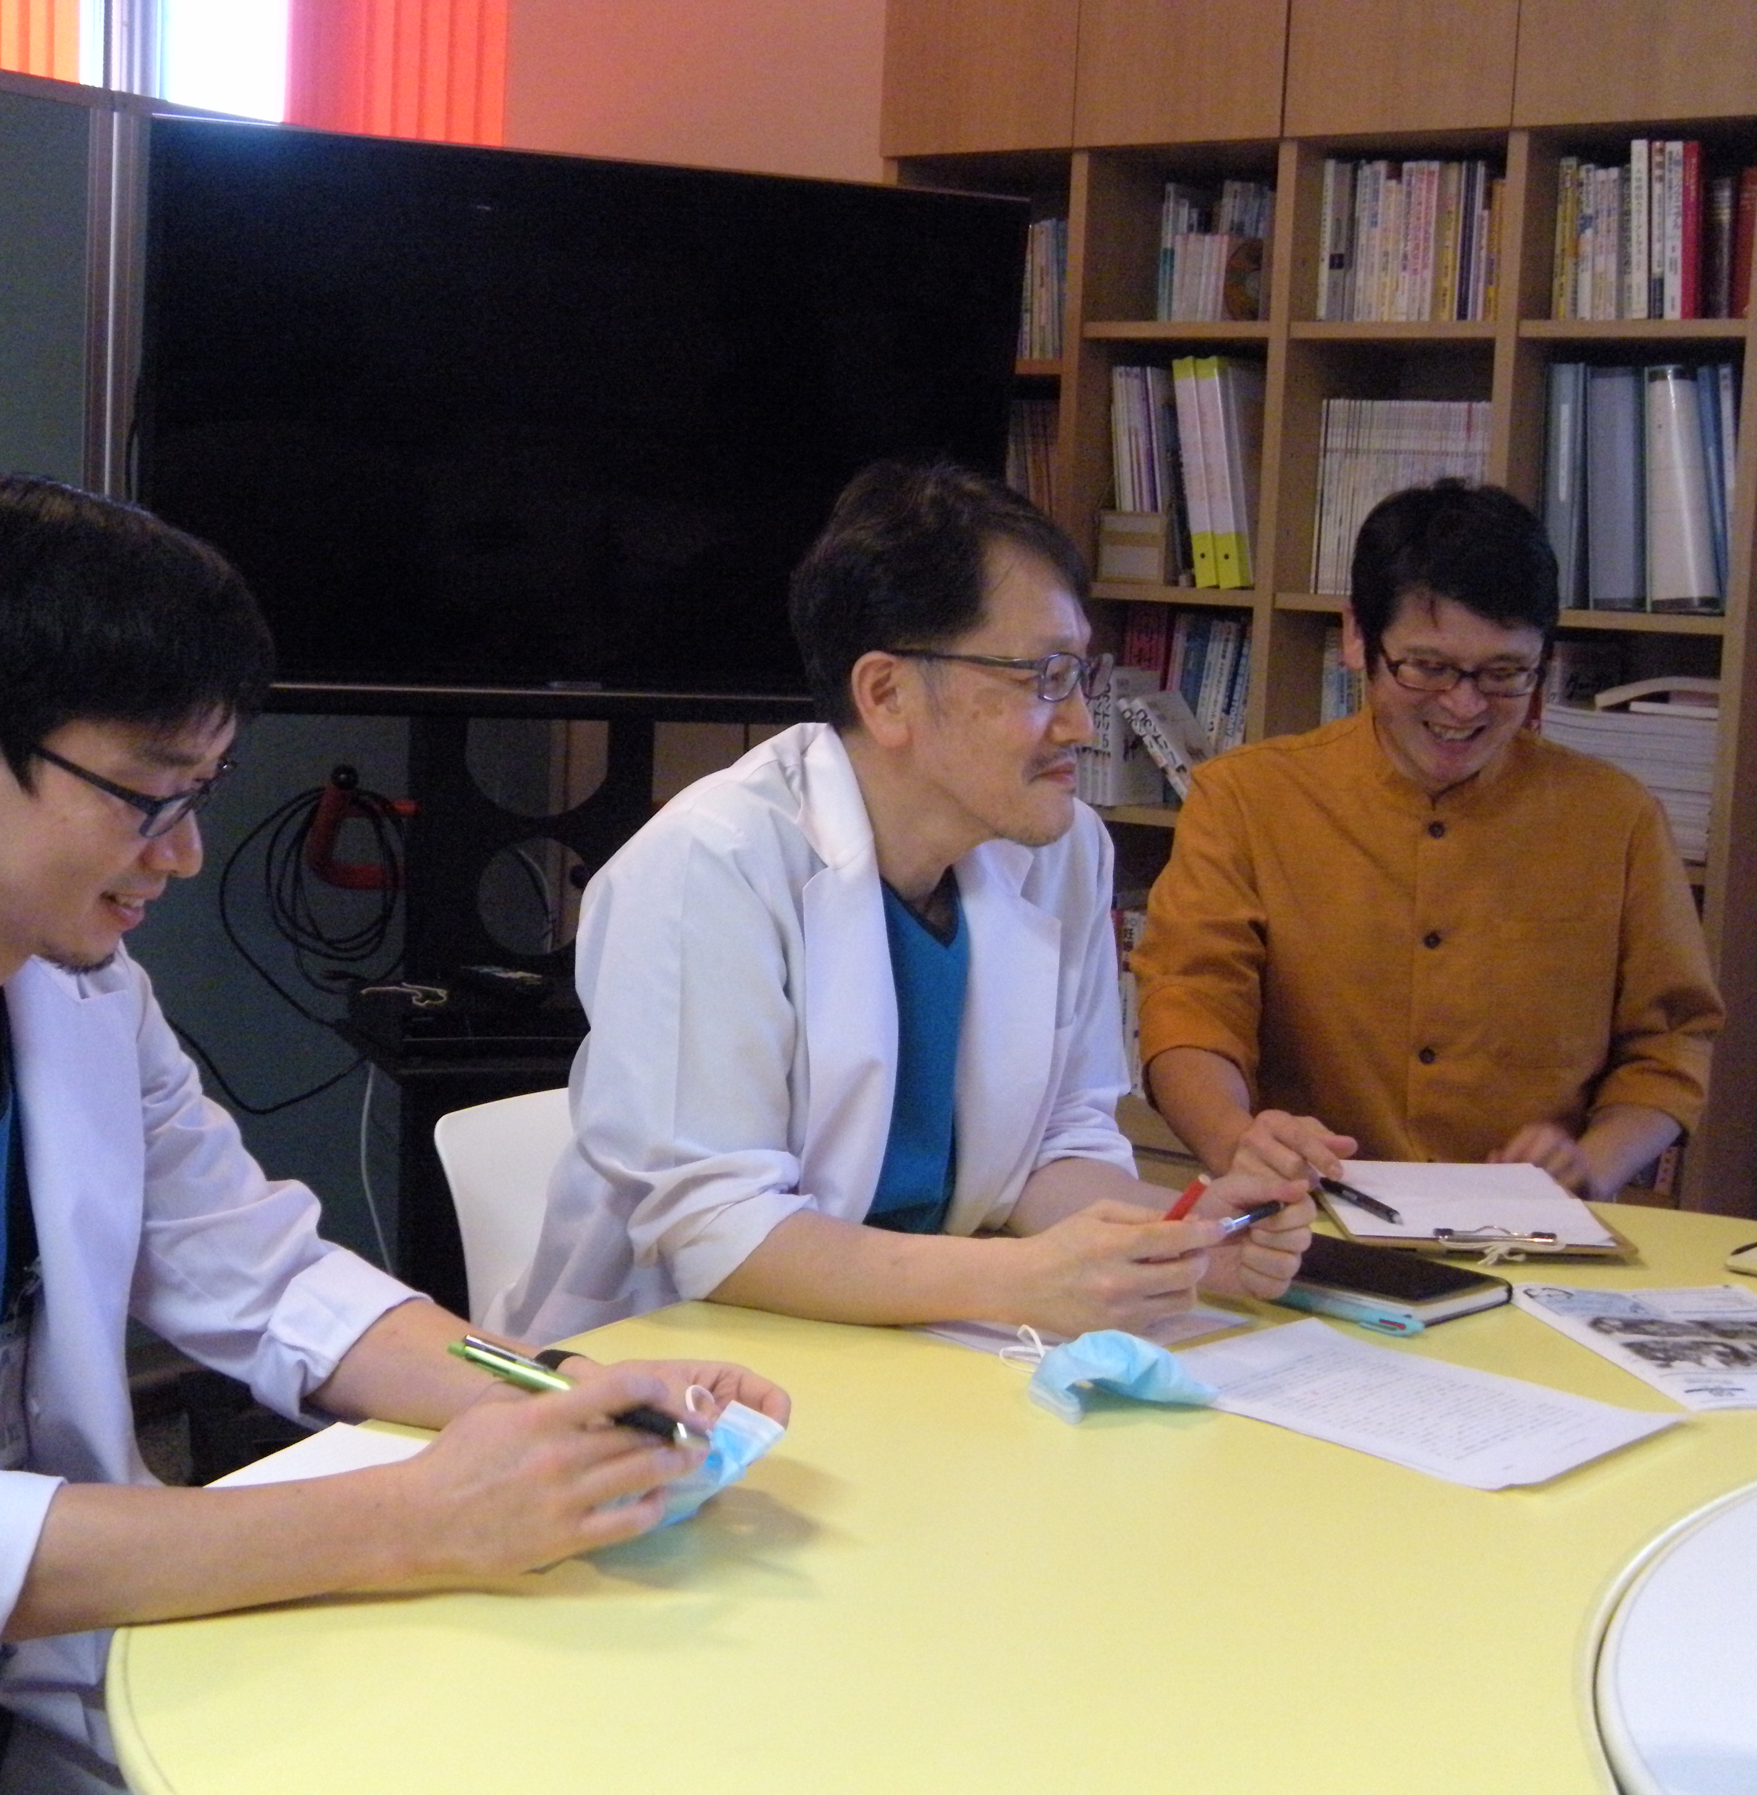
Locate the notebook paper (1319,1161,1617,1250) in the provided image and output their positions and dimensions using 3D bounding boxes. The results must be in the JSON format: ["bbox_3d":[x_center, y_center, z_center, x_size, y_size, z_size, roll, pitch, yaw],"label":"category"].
[{"bbox_3d":[0.467,0.242,2.461,0.210,0.008,0.295,3,7,0],"label":"notebook paper"}]

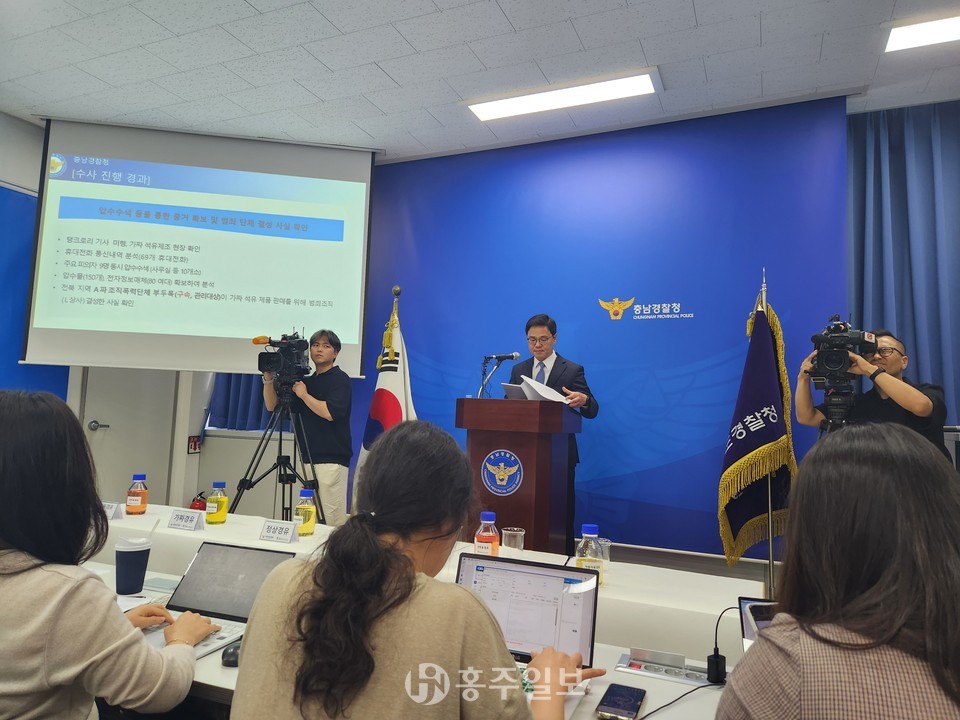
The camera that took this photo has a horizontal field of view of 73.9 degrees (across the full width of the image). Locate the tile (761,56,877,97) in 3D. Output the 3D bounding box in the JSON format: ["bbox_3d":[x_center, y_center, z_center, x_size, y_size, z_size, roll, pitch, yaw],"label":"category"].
[{"bbox_3d":[1.987,-1.674,3.759,0.600,0.018,0.300,0,-5,24],"label":"tile"}]

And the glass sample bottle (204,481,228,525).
[{"bbox_3d":[-1.164,0.636,2.837,0.086,0.176,0.086,0,-5,24],"label":"glass sample bottle"}]

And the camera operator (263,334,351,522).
[{"bbox_3d":[-1.190,0.680,4.400,0.540,1.743,0.550,-2,-6,38],"label":"camera operator"}]

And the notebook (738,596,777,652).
[{"bbox_3d":[0.631,0.564,1.063,0.320,0.209,0.323,1,-5,12],"label":"notebook"}]

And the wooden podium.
[{"bbox_3d":[0.170,0.830,3.321,0.591,1.230,0.440,0,-5,24],"label":"wooden podium"}]

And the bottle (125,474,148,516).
[{"bbox_3d":[-1.576,0.620,2.943,0.086,0.176,0.086,0,-5,24],"label":"bottle"}]

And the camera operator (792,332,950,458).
[{"bbox_3d":[2.003,0.717,3.280,0.680,1.717,0.560,-1,-5,30],"label":"camera operator"}]

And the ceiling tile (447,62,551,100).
[{"bbox_3d":[0.104,-1.729,3.942,0.600,0.015,0.300,0,-5,24],"label":"ceiling tile"}]

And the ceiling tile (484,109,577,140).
[{"bbox_3d":[0.341,-1.676,4.486,0.600,0.018,0.300,0,-5,24],"label":"ceiling tile"}]

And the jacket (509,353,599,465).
[{"bbox_3d":[0.443,0.297,3.900,0.550,0.700,0.360,0,-5,24],"label":"jacket"}]

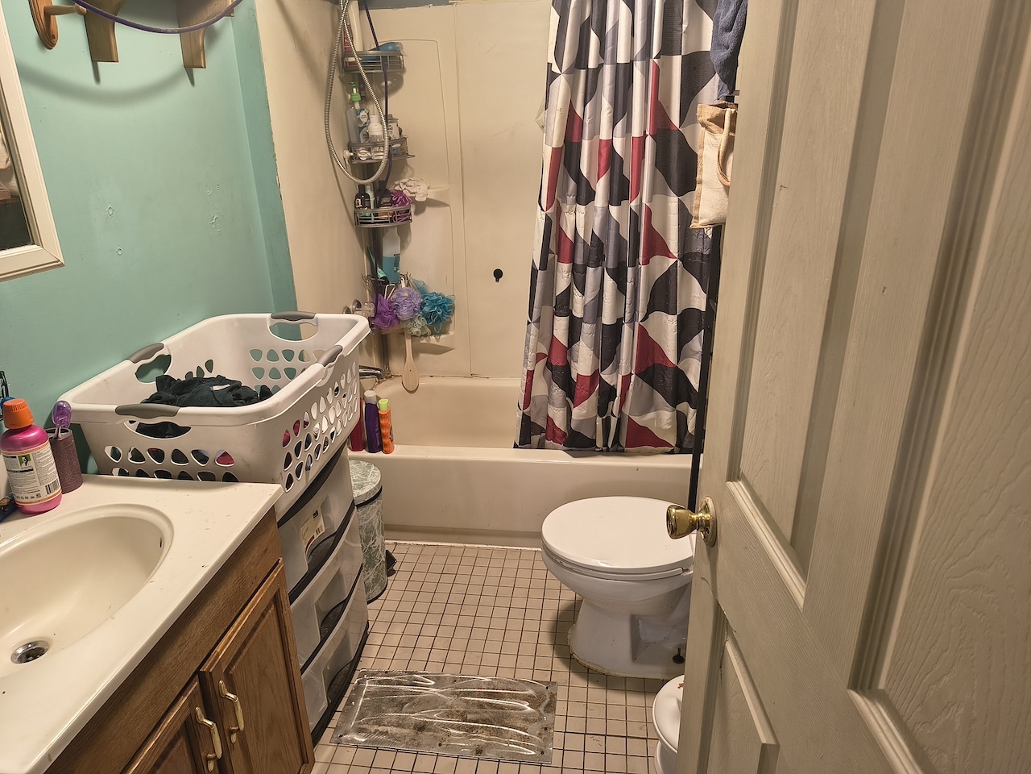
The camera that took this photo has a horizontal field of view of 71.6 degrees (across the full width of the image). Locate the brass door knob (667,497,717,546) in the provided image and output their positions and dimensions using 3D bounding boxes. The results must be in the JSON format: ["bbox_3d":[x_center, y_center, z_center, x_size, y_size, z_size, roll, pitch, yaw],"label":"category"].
[{"bbox_3d":[0.241,0.187,0.985,0.059,0.068,0.068,-2,22,0],"label":"brass door knob"}]

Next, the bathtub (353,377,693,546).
[{"bbox_3d":[0.118,0.268,2.805,1.520,0.364,0.745,1,22,7],"label":"bathtub"}]

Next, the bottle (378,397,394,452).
[{"bbox_3d":[-0.446,0.132,2.464,0.042,0.187,0.058,2,22,10],"label":"bottle"}]

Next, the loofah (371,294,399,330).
[{"bbox_3d":[-0.530,-0.307,2.914,0.120,0.135,0.115,-5,22,-8],"label":"loofah"}]

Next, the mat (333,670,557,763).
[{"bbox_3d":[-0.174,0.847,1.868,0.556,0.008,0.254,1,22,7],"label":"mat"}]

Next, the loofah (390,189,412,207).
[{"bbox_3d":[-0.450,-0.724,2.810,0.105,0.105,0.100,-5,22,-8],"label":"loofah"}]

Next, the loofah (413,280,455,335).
[{"bbox_3d":[-0.330,-0.327,2.944,0.160,0.190,0.140,-5,22,-8],"label":"loofah"}]

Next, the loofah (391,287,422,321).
[{"bbox_3d":[-0.442,-0.333,2.885,0.125,0.130,0.118,-5,22,-8],"label":"loofah"}]

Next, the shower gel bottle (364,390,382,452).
[{"bbox_3d":[-0.495,0.118,2.469,0.045,0.212,0.062,10,25,28],"label":"shower gel bottle"}]

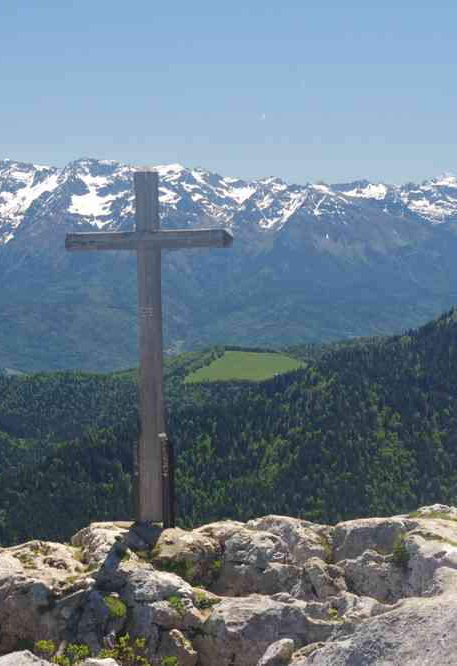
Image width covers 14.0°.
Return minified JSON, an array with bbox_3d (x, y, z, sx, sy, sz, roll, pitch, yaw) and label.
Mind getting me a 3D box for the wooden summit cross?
[{"bbox_3d":[-0.589,0.102,14.100,1.310,2.700,0.150,0,3,18],"label":"wooden summit cross"}]

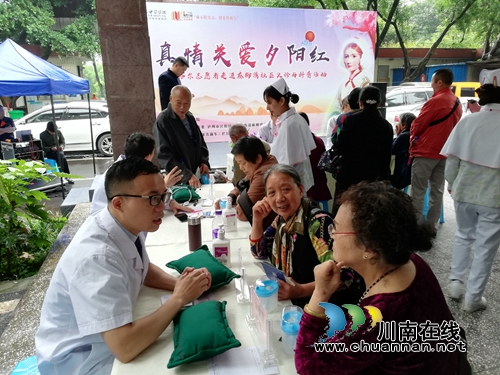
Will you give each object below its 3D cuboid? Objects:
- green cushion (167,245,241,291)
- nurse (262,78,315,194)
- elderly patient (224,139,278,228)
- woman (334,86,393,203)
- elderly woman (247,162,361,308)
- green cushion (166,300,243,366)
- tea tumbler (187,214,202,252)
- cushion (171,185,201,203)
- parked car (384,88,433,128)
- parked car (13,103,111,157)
[{"bbox_3d":[-0.195,0.339,1.526,0.205,0.090,0.270,-10,15,-33],"label":"green cushion"},{"bbox_3d":[0.319,-0.029,2.999,0.380,1.620,0.440,-6,13,-17],"label":"nurse"},{"bbox_3d":[-0.041,0.312,2.397,0.600,1.240,0.460,-5,13,-14],"label":"elderly patient"},{"bbox_3d":[0.910,-0.028,3.075,0.470,1.550,0.320,-2,13,-3],"label":"woman"},{"bbox_3d":[0.215,0.501,1.710,0.680,1.210,0.520,-10,15,-34],"label":"elderly woman"},{"bbox_3d":[-0.140,0.429,1.131,0.205,0.090,0.265,-4,13,-10],"label":"green cushion"},{"bbox_3d":[-0.272,0.226,1.853,0.064,0.180,0.064,-2,13,0],"label":"tea tumbler"},{"bbox_3d":[-0.488,0.060,2.799,0.205,0.090,0.260,-5,13,-14],"label":"cushion"},{"bbox_3d":[4.188,-2.163,11.637,4.600,1.680,1.800,-7,14,-22],"label":"parked car"},{"bbox_3d":[-5.656,-1.793,11.654,4.750,1.580,1.830,-3,13,-6],"label":"parked car"}]

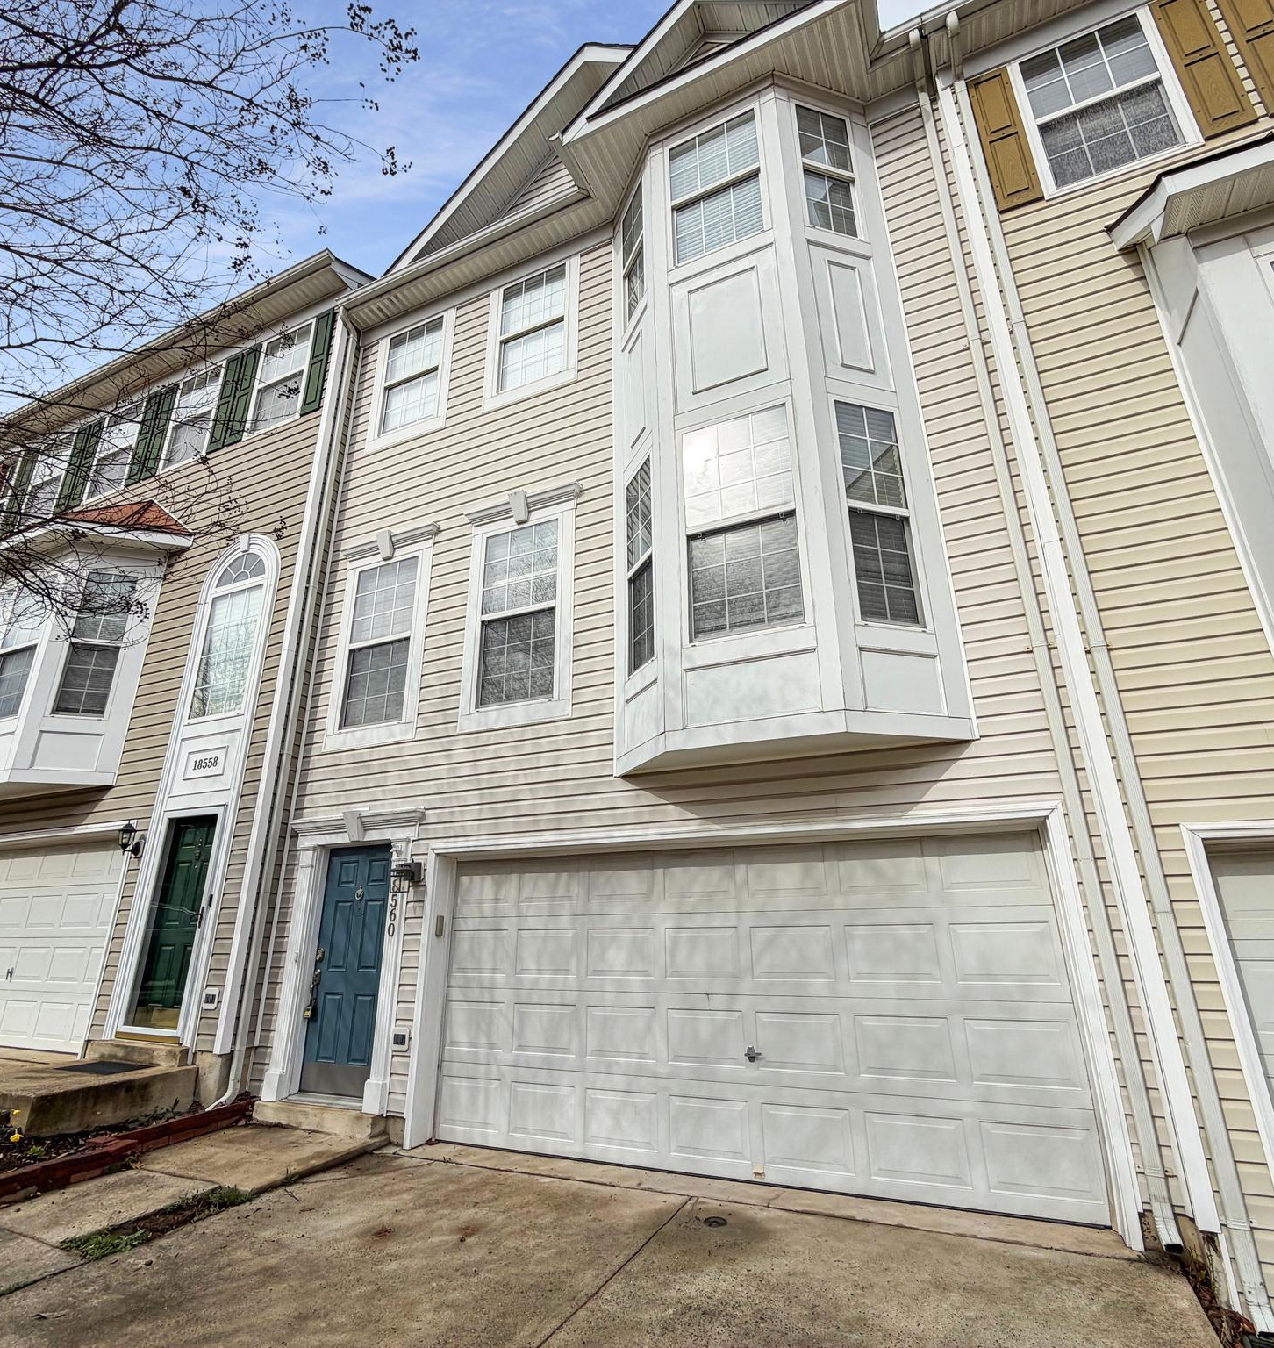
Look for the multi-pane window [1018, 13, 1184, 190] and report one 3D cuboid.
[{"bbox_3d":[3.418,-4.273,5.417,0.810,1.420,0.100,-9,-22,23],"label":"multi-pane window"}]

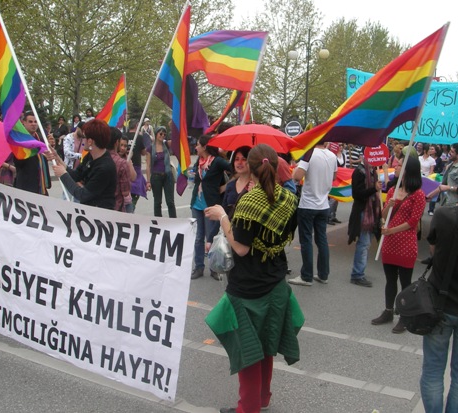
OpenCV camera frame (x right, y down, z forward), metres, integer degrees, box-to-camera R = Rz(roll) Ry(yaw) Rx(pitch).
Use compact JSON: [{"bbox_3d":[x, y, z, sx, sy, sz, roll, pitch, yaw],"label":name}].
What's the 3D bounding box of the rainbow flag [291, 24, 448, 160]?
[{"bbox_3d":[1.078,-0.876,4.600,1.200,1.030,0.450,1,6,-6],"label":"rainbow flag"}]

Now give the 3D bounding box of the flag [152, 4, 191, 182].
[{"bbox_3d":[-0.533,-1.001,5.600,0.380,1.720,0.330,3,6,6],"label":"flag"}]

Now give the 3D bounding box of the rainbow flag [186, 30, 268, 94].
[{"bbox_3d":[-0.097,-1.873,7.800,1.200,0.820,0.350,1,6,-6],"label":"rainbow flag"}]

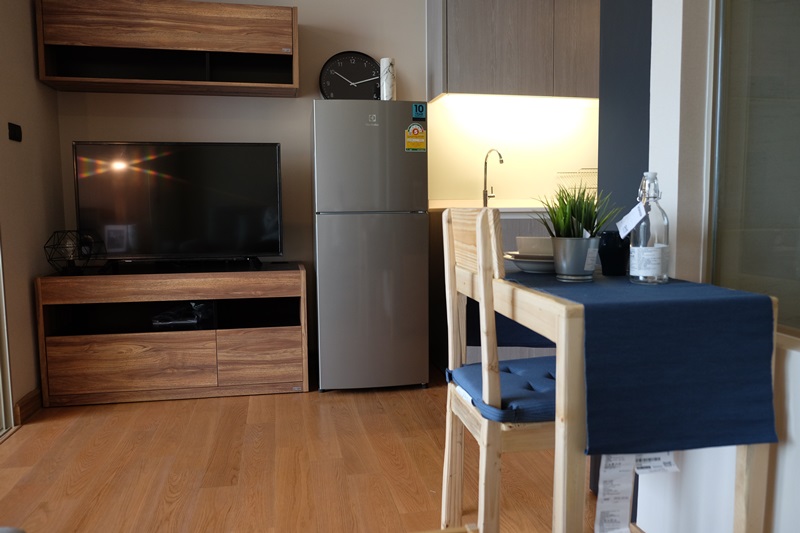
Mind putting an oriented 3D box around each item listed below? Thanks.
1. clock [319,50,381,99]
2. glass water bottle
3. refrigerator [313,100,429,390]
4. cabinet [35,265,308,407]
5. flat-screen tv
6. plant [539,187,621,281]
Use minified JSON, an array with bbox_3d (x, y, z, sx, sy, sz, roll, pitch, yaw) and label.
[{"bbox_3d":[-0.260,-1.009,3.332,0.380,0.380,0.050,-1,-7,-11],"label":"clock"},{"bbox_3d":[0.548,-0.084,1.313,0.086,0.236,0.086,-1,5,-11],"label":"glass water bottle"},{"bbox_3d":[-0.176,-0.110,3.222,0.546,1.417,0.570,-1,5,-9],"label":"refrigerator"},{"bbox_3d":[-1.087,0.320,3.048,1.205,0.605,0.410,-1,5,-11],"label":"cabinet"},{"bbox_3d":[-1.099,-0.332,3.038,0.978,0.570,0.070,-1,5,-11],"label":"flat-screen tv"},{"bbox_3d":[0.402,-0.076,1.359,0.185,0.217,0.175,-1,5,-11],"label":"plant"}]

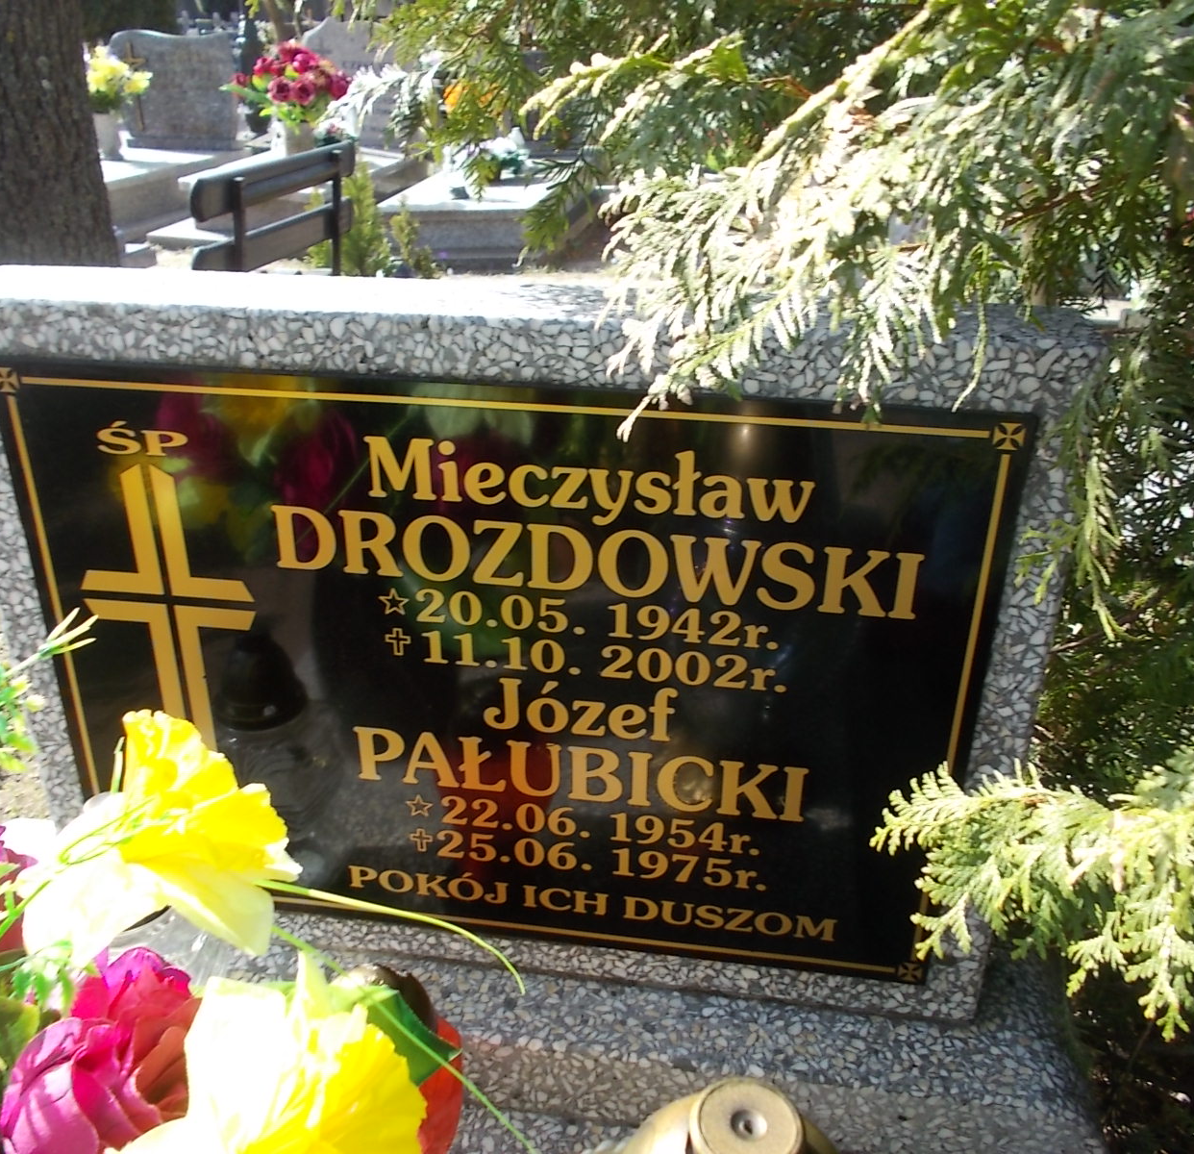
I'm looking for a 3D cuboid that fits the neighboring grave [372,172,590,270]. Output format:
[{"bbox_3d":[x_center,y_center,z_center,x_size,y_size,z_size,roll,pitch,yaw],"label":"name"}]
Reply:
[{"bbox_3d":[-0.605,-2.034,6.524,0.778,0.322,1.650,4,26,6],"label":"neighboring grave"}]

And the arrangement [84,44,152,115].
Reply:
[{"bbox_3d":[-2.906,-2.965,6.925,0.460,0.390,0.420,4,26,6],"label":"arrangement"}]

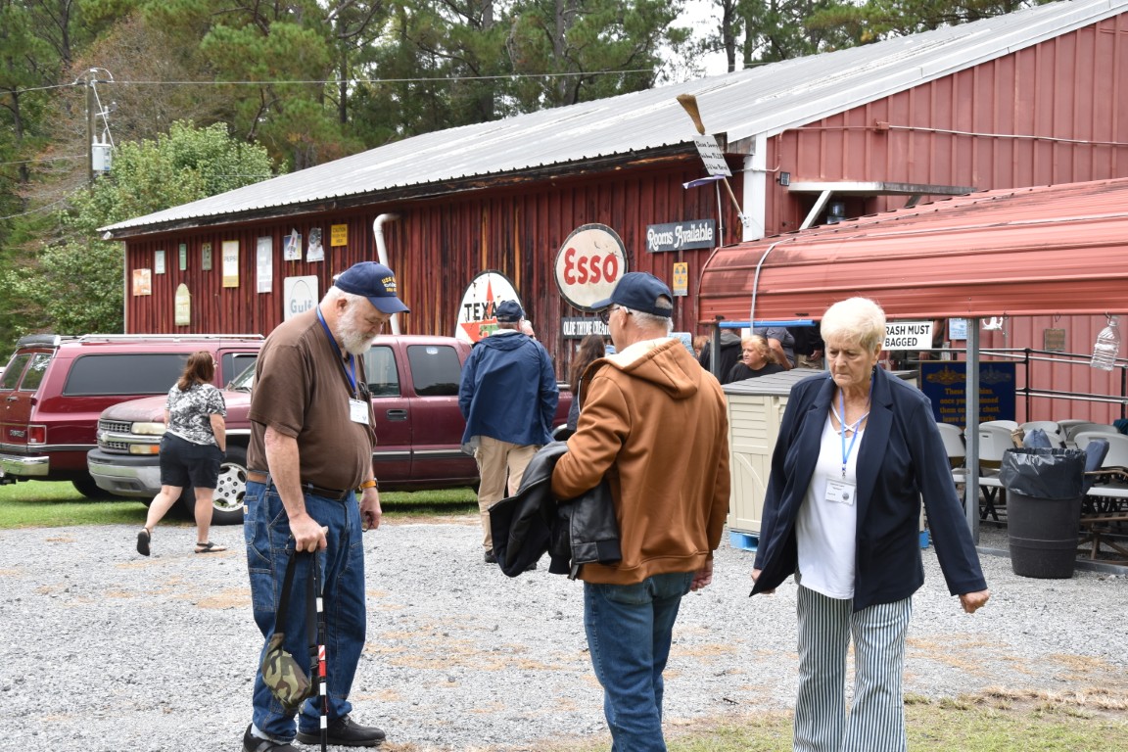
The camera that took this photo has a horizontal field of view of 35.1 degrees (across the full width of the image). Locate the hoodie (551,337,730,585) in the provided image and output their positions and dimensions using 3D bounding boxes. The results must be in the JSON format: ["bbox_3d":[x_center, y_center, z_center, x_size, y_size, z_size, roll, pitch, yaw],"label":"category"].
[{"bbox_3d":[0.255,0.285,5.970,0.570,0.820,0.430,0,1,-34],"label":"hoodie"}]

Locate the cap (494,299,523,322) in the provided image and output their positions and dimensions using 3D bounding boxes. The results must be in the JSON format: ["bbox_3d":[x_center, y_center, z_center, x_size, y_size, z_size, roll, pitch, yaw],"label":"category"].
[{"bbox_3d":[-0.379,-0.454,12.450,0.180,0.145,0.265,1,1,27],"label":"cap"}]

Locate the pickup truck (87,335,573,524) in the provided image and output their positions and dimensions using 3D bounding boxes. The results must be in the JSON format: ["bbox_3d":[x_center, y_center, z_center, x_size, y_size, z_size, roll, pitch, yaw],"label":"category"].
[{"bbox_3d":[-1.790,0.460,17.900,5.750,1.790,2.000,0,1,-28],"label":"pickup truck"}]

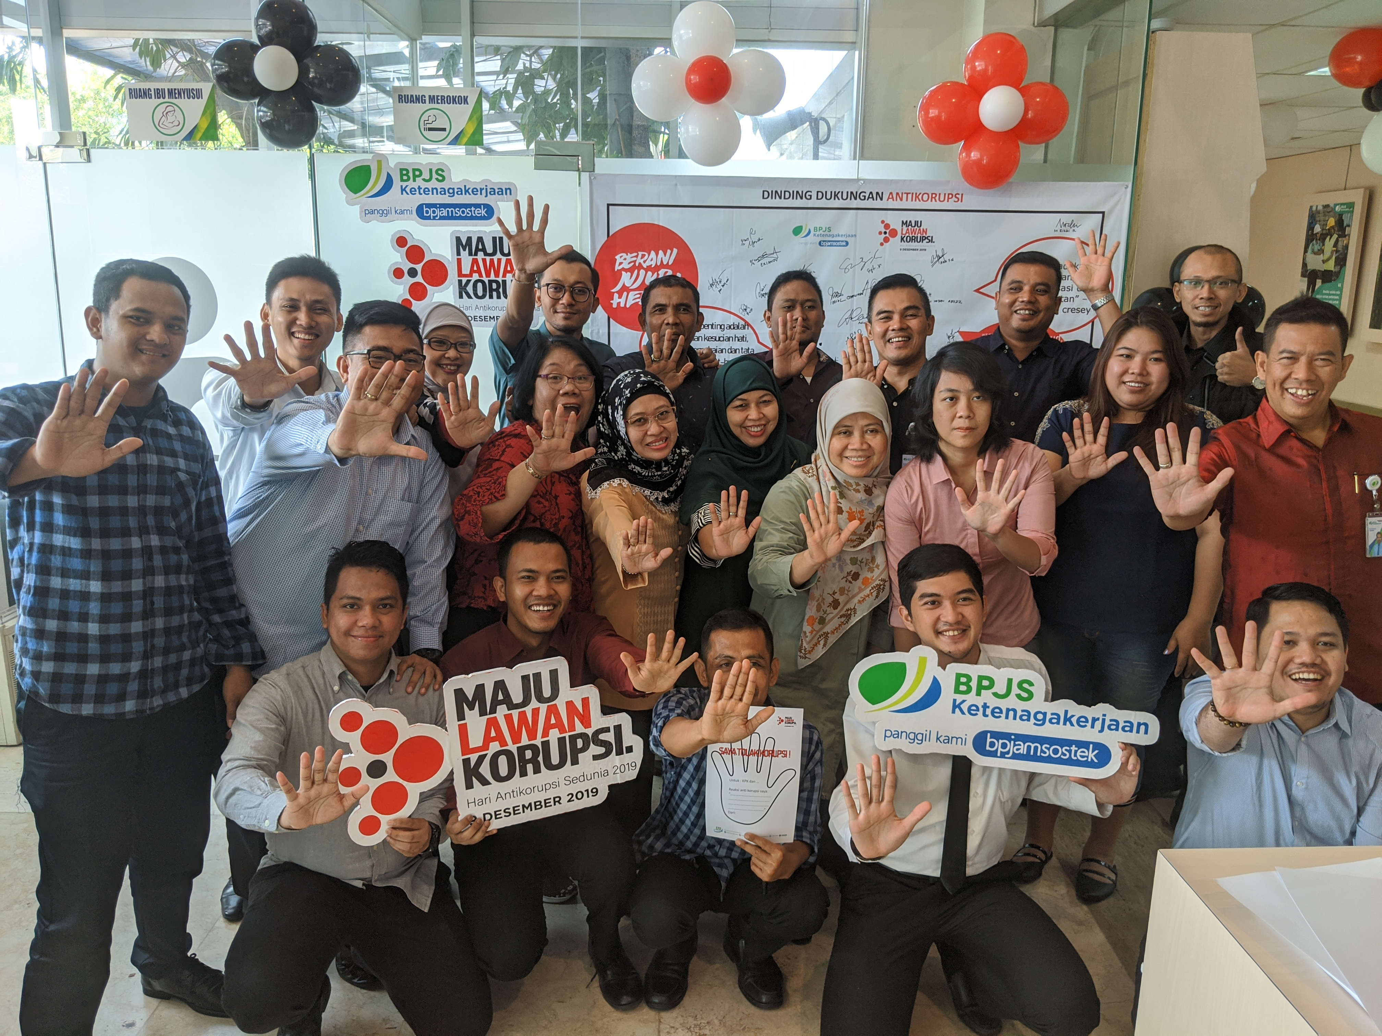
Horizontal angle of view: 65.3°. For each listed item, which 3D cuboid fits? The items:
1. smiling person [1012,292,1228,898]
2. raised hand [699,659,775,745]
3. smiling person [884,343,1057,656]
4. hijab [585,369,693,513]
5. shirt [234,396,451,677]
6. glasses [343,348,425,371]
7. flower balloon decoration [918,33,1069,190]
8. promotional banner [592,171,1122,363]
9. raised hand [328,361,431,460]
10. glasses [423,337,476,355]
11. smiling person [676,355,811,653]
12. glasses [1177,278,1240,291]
[{"bbox_3d":[1.087,0.285,2.736,0.500,1.590,0.500,5,13,19],"label":"smiling person"},{"bbox_3d":[0.089,0.359,2.100,0.135,0.175,0.070,23,-4,4],"label":"raised hand"},{"bbox_3d":[0.639,0.364,2.558,0.430,1.530,0.460,3,12,8],"label":"smiling person"},{"bbox_3d":[-0.128,-0.200,2.680,0.255,0.345,0.280,-3,13,-15],"label":"hijab"},{"bbox_3d":[-0.770,0.068,2.354,0.480,0.690,0.480,-7,15,-30],"label":"shirt"},{"bbox_3d":[-0.650,-0.332,2.280,0.142,0.047,0.140,-5,15,-36],"label":"glasses"},{"bbox_3d":[1.010,-1.358,3.600,0.500,0.520,0.270,1,12,0],"label":"flower balloon decoration"},{"bbox_3d":[0.602,-0.702,3.889,1.910,1.000,0.020,0,13,-3],"label":"promotional banner"},{"bbox_3d":[-0.569,-0.195,1.960,0.178,0.188,0.070,20,7,-10],"label":"raised hand"},{"bbox_3d":[-0.659,-0.467,2.894,0.140,0.043,0.140,2,11,-21],"label":"glasses"},{"bbox_3d":[0.119,0.348,2.710,0.450,1.480,0.480,1,12,0],"label":"smiling person"},{"bbox_3d":[1.408,-0.636,2.932,0.143,0.040,0.140,6,14,24],"label":"glasses"}]

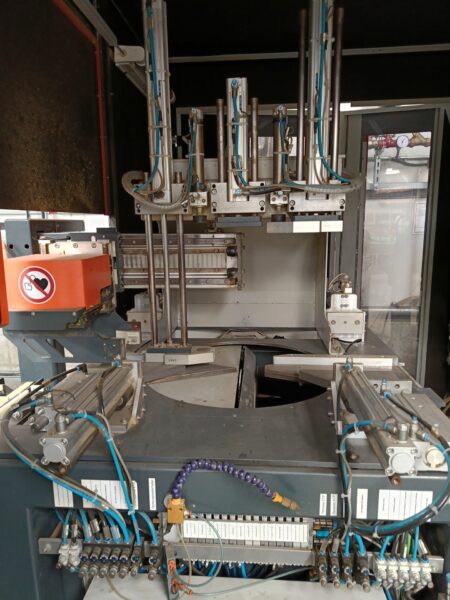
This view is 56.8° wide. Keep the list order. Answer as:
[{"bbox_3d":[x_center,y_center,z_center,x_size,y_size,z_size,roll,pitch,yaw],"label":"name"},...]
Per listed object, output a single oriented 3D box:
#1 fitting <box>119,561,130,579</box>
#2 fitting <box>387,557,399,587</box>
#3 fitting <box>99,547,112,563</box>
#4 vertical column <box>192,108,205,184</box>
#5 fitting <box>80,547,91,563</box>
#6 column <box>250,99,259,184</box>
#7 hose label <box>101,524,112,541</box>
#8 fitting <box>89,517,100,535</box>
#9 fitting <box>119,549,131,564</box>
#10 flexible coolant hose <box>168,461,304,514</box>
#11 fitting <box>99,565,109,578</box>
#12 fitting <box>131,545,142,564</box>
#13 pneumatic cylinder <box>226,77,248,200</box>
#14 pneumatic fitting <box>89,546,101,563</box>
[{"bbox_3d":[-0.241,0.646,0.997,0.019,0.020,0.030,0,10,5],"label":"fitting"},{"bbox_3d":[0.405,0.656,1.006,0.021,0.052,0.034,0,10,5],"label":"fitting"},{"bbox_3d":[-0.287,0.611,0.999,0.019,0.019,0.027,0,10,5],"label":"fitting"},{"bbox_3d":[-0.080,-0.469,1.279,0.030,0.217,0.032,0,10,5],"label":"vertical column"},{"bbox_3d":[-0.337,0.614,1.004,0.019,0.019,0.027,0,10,5],"label":"fitting"},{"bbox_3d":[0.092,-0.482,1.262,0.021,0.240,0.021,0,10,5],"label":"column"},{"bbox_3d":[-0.224,0.442,0.790,0.013,0.026,0.010,-8,7,5],"label":"hose label"},{"bbox_3d":[-0.333,0.579,1.067,0.019,0.036,0.018,0,10,5],"label":"fitting"},{"bbox_3d":[-0.241,0.614,0.996,0.019,0.019,0.027,0,10,5],"label":"fitting"},{"bbox_3d":[0.023,0.413,0.921,0.275,0.098,0.050,0,10,5],"label":"flexible coolant hose"},{"bbox_3d":[-0.307,0.687,1.053,0.018,0.027,0.020,0,10,5],"label":"fitting"},{"bbox_3d":[-0.224,0.646,1.054,0.022,0.034,0.024,0,10,5],"label":"fitting"},{"bbox_3d":[0.034,-0.427,1.131,0.054,0.310,0.058,0,11,4],"label":"pneumatic cylinder"},{"bbox_3d":[-0.314,0.613,1.002,0.019,0.019,0.027,0,10,5],"label":"pneumatic fitting"}]

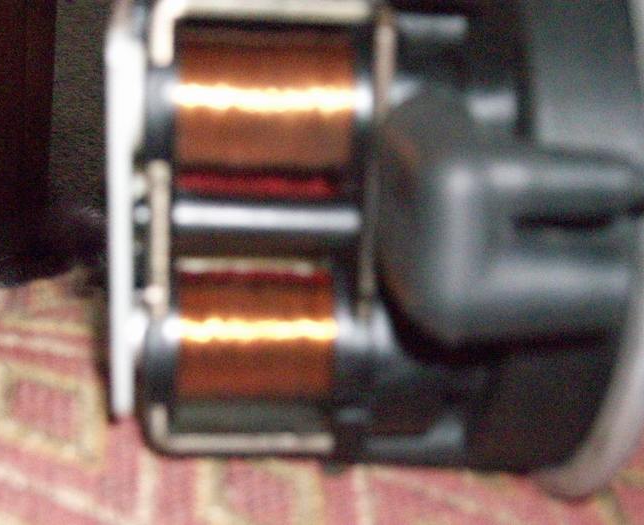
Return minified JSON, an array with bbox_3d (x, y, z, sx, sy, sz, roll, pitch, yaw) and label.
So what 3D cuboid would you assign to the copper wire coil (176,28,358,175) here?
[{"bbox_3d":[-0.009,-0.026,0.213,0.028,0.024,0.024,-1,30,-8],"label":"copper wire coil"}]

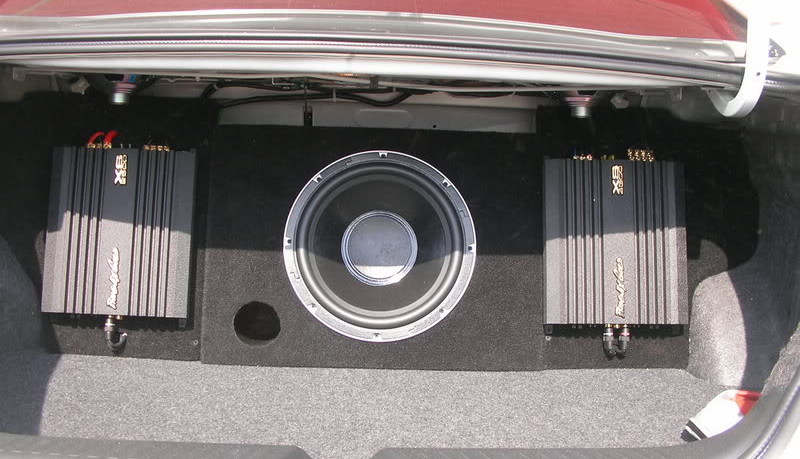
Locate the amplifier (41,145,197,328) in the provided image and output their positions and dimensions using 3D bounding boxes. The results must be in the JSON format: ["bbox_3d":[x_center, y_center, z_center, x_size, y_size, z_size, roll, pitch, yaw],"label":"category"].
[{"bbox_3d":[-0.443,0.009,1.416,0.233,0.280,0.057,1,-8,1],"label":"amplifier"}]

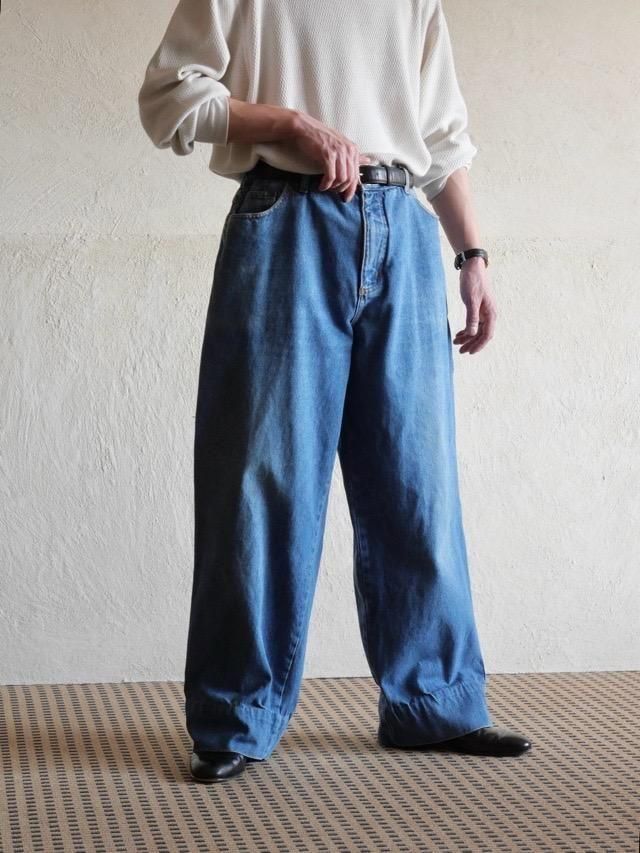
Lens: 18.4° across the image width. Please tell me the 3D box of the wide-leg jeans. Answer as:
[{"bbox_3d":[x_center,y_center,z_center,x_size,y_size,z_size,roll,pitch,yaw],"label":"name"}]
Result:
[{"bbox_3d":[0.034,0.062,3.420,0.548,1.028,0.311,-3,5,-34],"label":"wide-leg jeans"}]

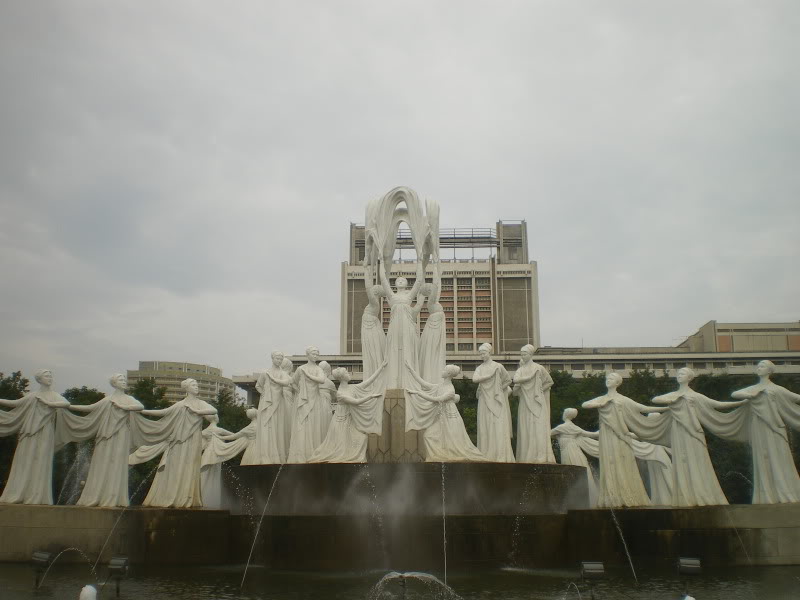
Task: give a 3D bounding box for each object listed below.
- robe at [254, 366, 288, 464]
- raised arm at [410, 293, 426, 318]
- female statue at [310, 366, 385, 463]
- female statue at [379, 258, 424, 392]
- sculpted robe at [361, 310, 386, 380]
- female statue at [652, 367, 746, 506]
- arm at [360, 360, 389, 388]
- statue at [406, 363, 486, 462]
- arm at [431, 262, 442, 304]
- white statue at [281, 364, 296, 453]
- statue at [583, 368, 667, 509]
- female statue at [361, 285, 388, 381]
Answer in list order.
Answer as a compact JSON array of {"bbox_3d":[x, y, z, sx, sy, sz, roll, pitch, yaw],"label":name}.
[{"bbox_3d":[-3.596,3.288,23.193,0.786,2.605,0.900,4,-15,-17],"label":"robe"},{"bbox_3d":[0.590,0.177,26.649,0.501,0.772,0.350,0,-14,0],"label":"raised arm"},{"bbox_3d":[-1.418,3.224,22.488,1.909,2.388,1.200,1,-14,-5],"label":"female statue"},{"bbox_3d":[0.045,0.730,25.892,1.377,4.112,1.000,0,-14,0],"label":"female statue"},{"bbox_3d":[-0.832,1.594,26.399,0.637,2.373,0.750,-5,-15,19],"label":"sculpted robe"},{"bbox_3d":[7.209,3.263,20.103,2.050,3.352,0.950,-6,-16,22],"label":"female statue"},{"bbox_3d":[-0.702,2.069,23.085,0.758,0.713,0.450,0,-14,0],"label":"arm"},{"bbox_3d":[1.292,3.040,22.635,2.100,2.715,1.150,-3,-15,11],"label":"statue"},{"bbox_3d":[1.145,-0.515,25.755,0.280,1.350,0.260,11,-18,-36],"label":"arm"},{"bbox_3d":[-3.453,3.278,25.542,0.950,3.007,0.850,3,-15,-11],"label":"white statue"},{"bbox_3d":[5.365,3.326,19.973,1.800,3.200,1.050,-6,-15,24],"label":"statue"},{"bbox_3d":[-0.808,0.966,25.372,0.750,3.243,0.750,-12,-19,40],"label":"female statue"}]

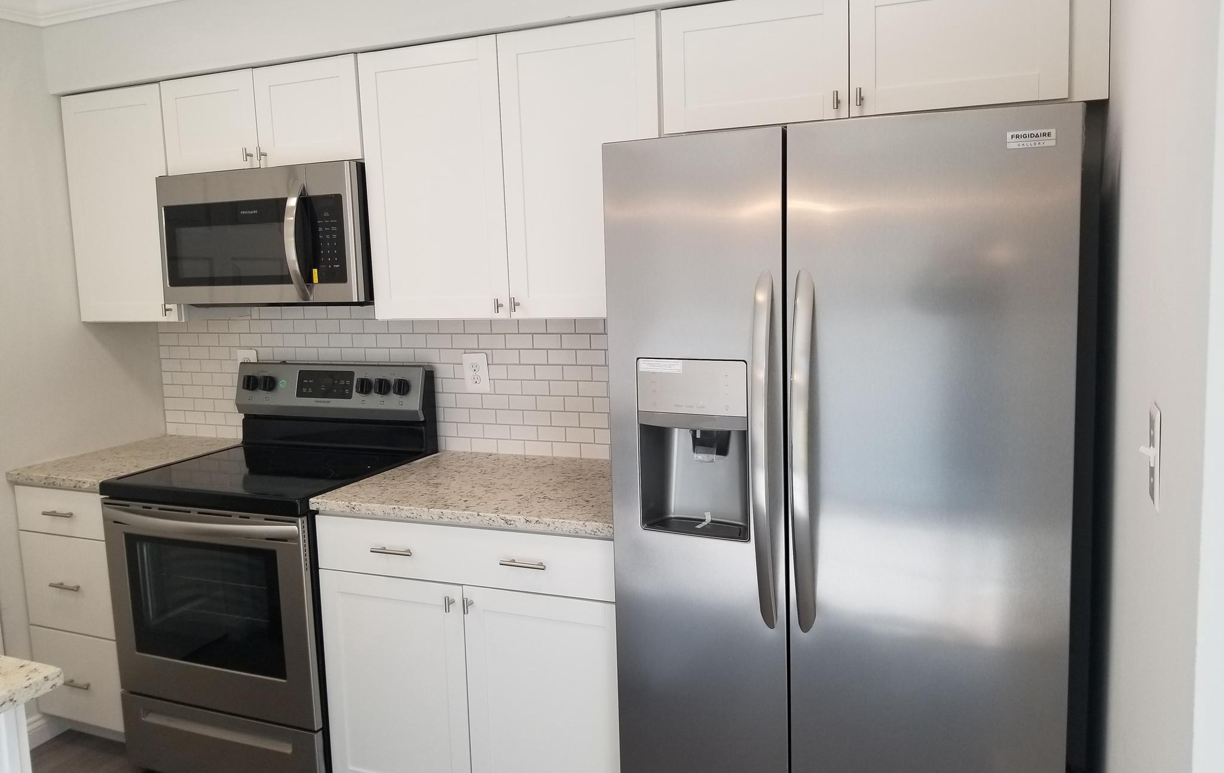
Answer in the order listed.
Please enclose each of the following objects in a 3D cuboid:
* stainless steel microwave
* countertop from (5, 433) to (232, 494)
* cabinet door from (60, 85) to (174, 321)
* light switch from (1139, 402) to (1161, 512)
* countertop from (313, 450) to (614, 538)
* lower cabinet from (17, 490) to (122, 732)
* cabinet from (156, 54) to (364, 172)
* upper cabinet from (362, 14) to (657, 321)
[{"bbox_3d":[-1.013,-0.469,2.930,0.754,0.411,0.390,2,8,23],"label":"stainless steel microwave"},{"bbox_3d":[-1.607,0.256,3.145,0.460,0.032,0.645,2,8,23],"label":"countertop"},{"bbox_3d":[-1.625,-0.594,3.047,0.455,0.755,0.021,2,8,23],"label":"cabinet door"},{"bbox_3d":[0.646,0.083,1.111,0.024,0.116,0.070,2,8,23],"label":"light switch"},{"bbox_3d":[-0.267,0.291,2.582,0.907,0.032,0.645,2,8,23],"label":"countertop"},{"bbox_3d":[-1.591,0.698,3.209,0.456,0.862,0.630,2,8,23],"label":"lower cabinet"},{"bbox_3d":[-1.011,-0.829,2.914,0.763,0.298,0.325,2,8,23],"label":"cabinet"},{"bbox_3d":[-0.234,-0.578,2.620,0.905,0.762,0.325,2,8,23],"label":"upper cabinet"}]

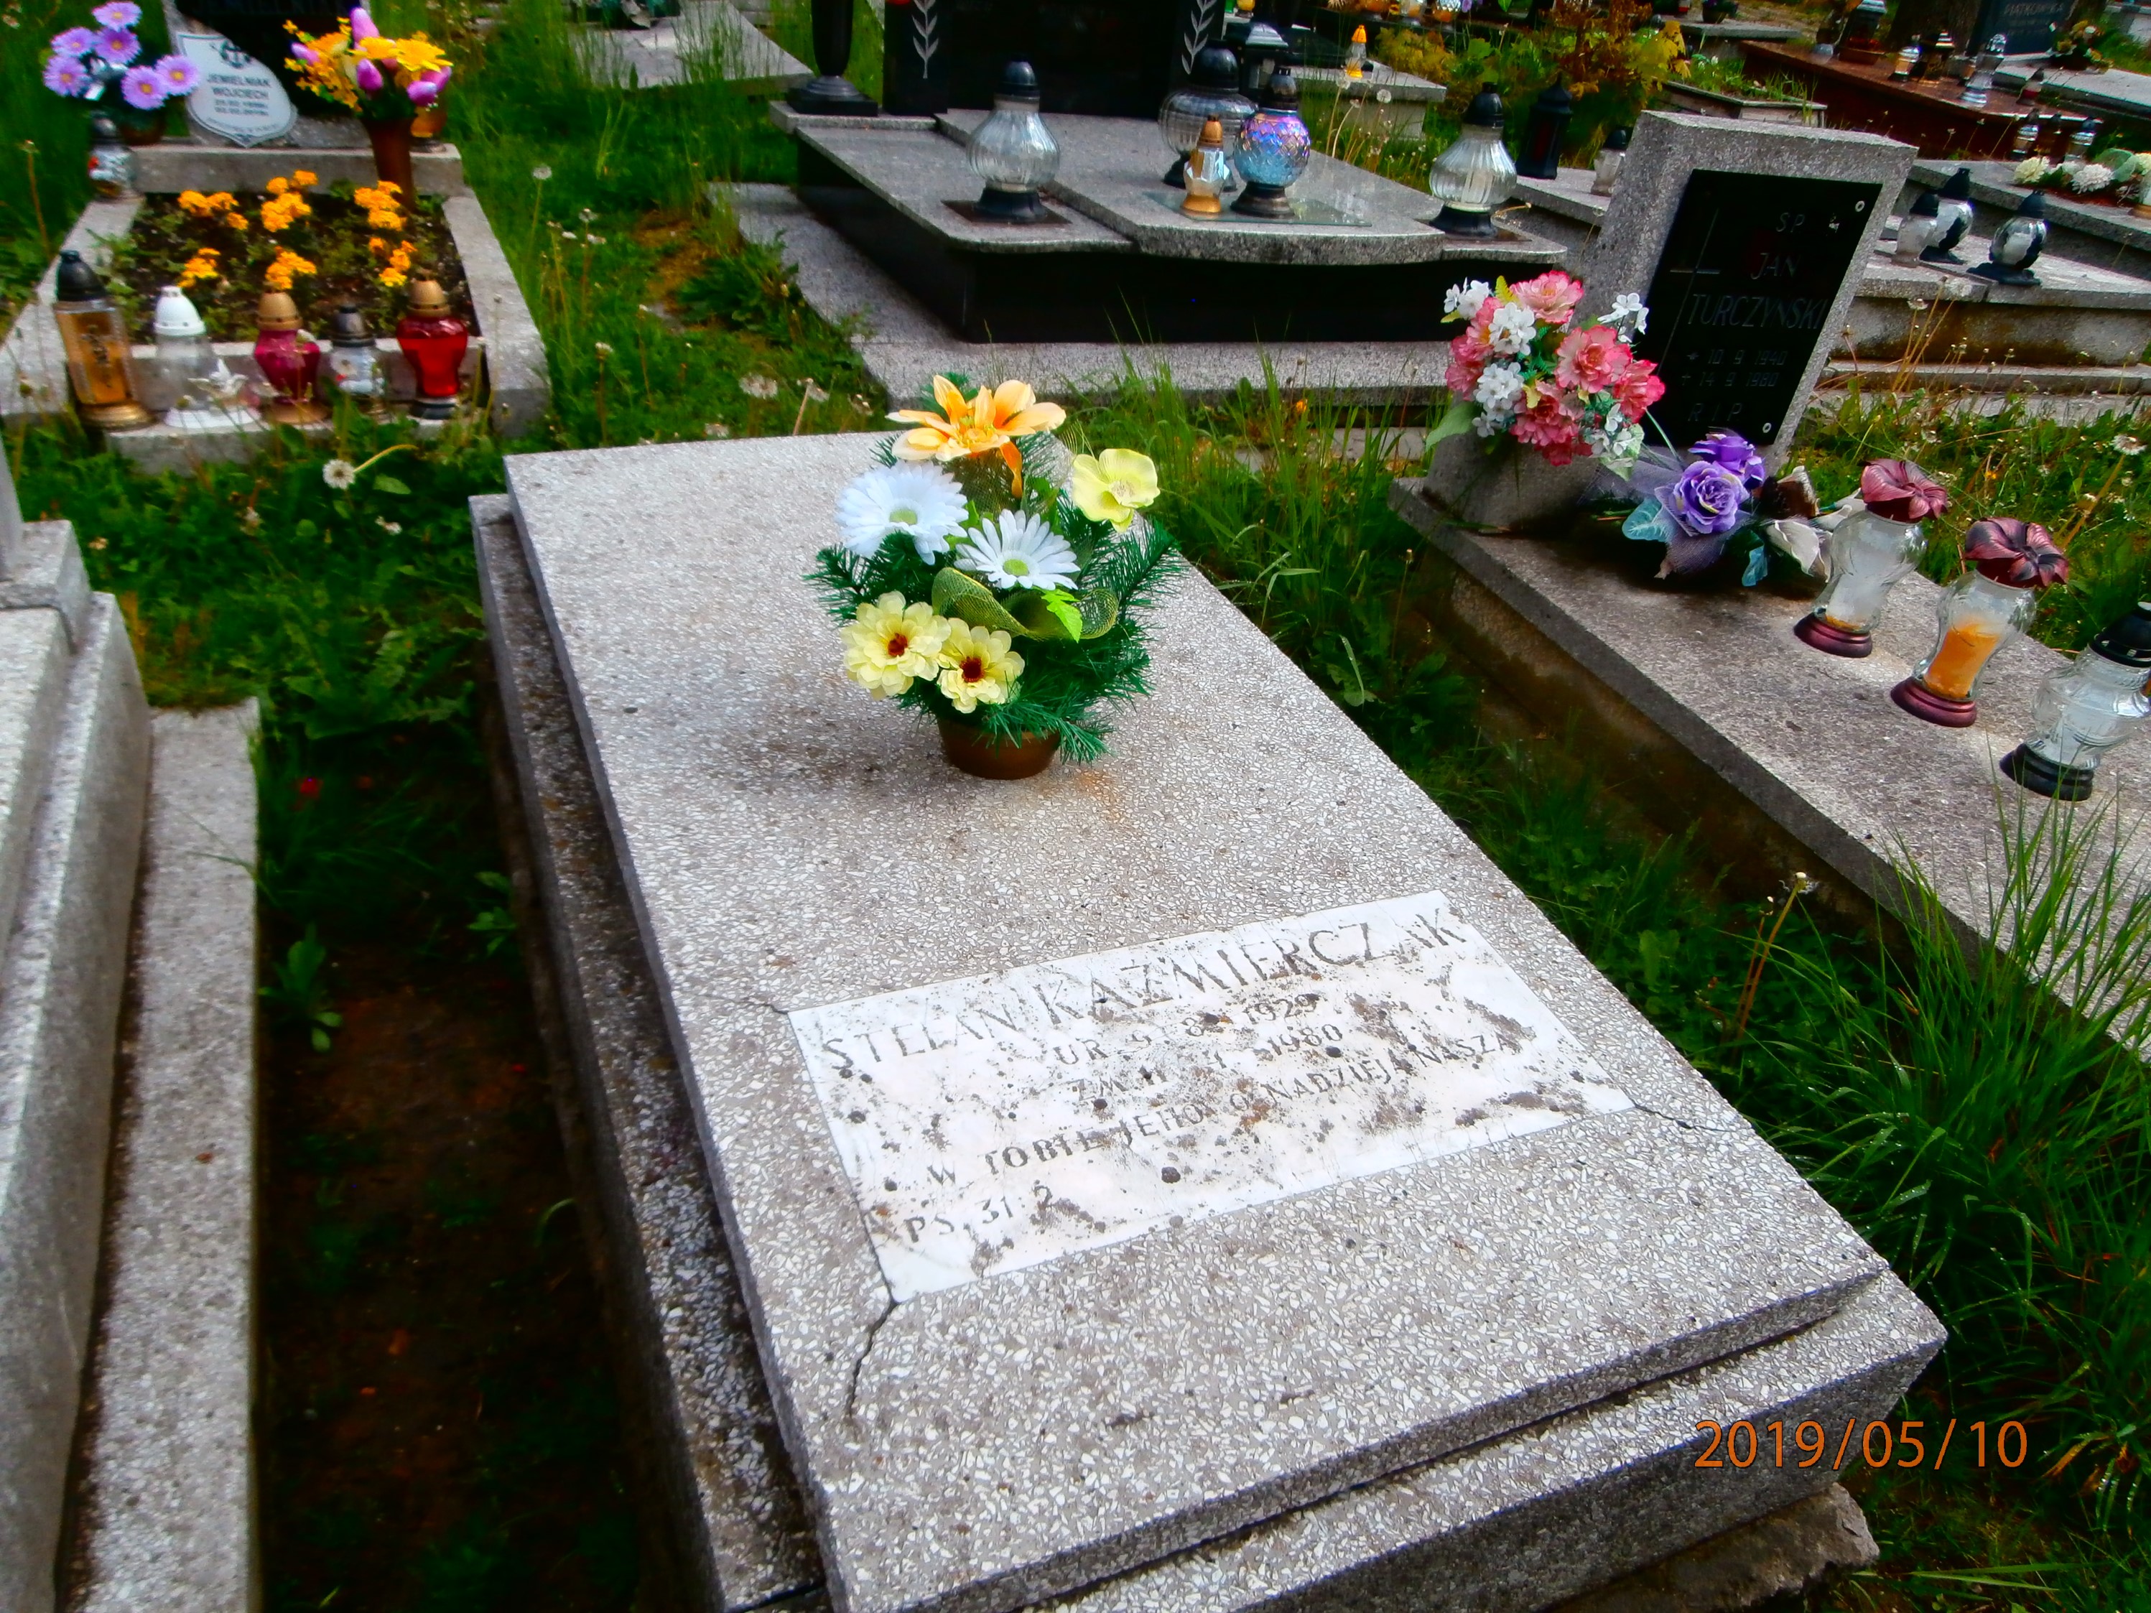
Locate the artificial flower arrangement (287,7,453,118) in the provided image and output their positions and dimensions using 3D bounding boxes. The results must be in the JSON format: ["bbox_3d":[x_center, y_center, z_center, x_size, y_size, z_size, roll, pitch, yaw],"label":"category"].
[{"bbox_3d":[-1.766,-1.863,3.739,0.356,0.230,0.267,-10,35,-22],"label":"artificial flower arrangement"}]

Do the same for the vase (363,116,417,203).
[{"bbox_3d":[-1.732,-1.651,3.850,0.128,0.214,0.128,-9,35,-21],"label":"vase"}]

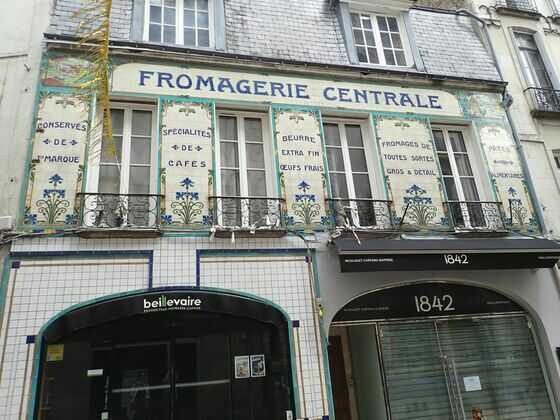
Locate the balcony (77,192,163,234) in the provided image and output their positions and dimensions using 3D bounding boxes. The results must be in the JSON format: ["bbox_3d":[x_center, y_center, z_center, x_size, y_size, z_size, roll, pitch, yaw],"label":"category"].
[{"bbox_3d":[-2.454,0.038,6.213,1.220,0.580,0.160,1,-22,-13],"label":"balcony"}]

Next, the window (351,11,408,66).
[{"bbox_3d":[2.250,-3.886,9.172,1.220,1.490,0.100,1,-22,-13],"label":"window"}]

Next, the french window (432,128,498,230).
[{"bbox_3d":[3.703,-0.683,8.304,1.060,2.340,0.200,1,-22,-13],"label":"french window"}]

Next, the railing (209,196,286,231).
[{"bbox_3d":[-0.513,0.086,6.666,1.250,0.580,0.160,1,-22,-13],"label":"railing"}]

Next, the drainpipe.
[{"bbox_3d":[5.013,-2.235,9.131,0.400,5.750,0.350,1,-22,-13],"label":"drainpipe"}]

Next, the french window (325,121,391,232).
[{"bbox_3d":[1.376,-0.706,7.746,1.080,2.340,0.200,1,-22,-13],"label":"french window"}]

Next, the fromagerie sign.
[{"bbox_3d":[0.485,-2.320,7.974,7.050,0.640,0.060,1,-22,-13],"label":"fromagerie sign"}]

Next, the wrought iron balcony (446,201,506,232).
[{"bbox_3d":[3.749,0.157,7.676,1.250,0.600,0.160,1,-22,-13],"label":"wrought iron balcony"}]

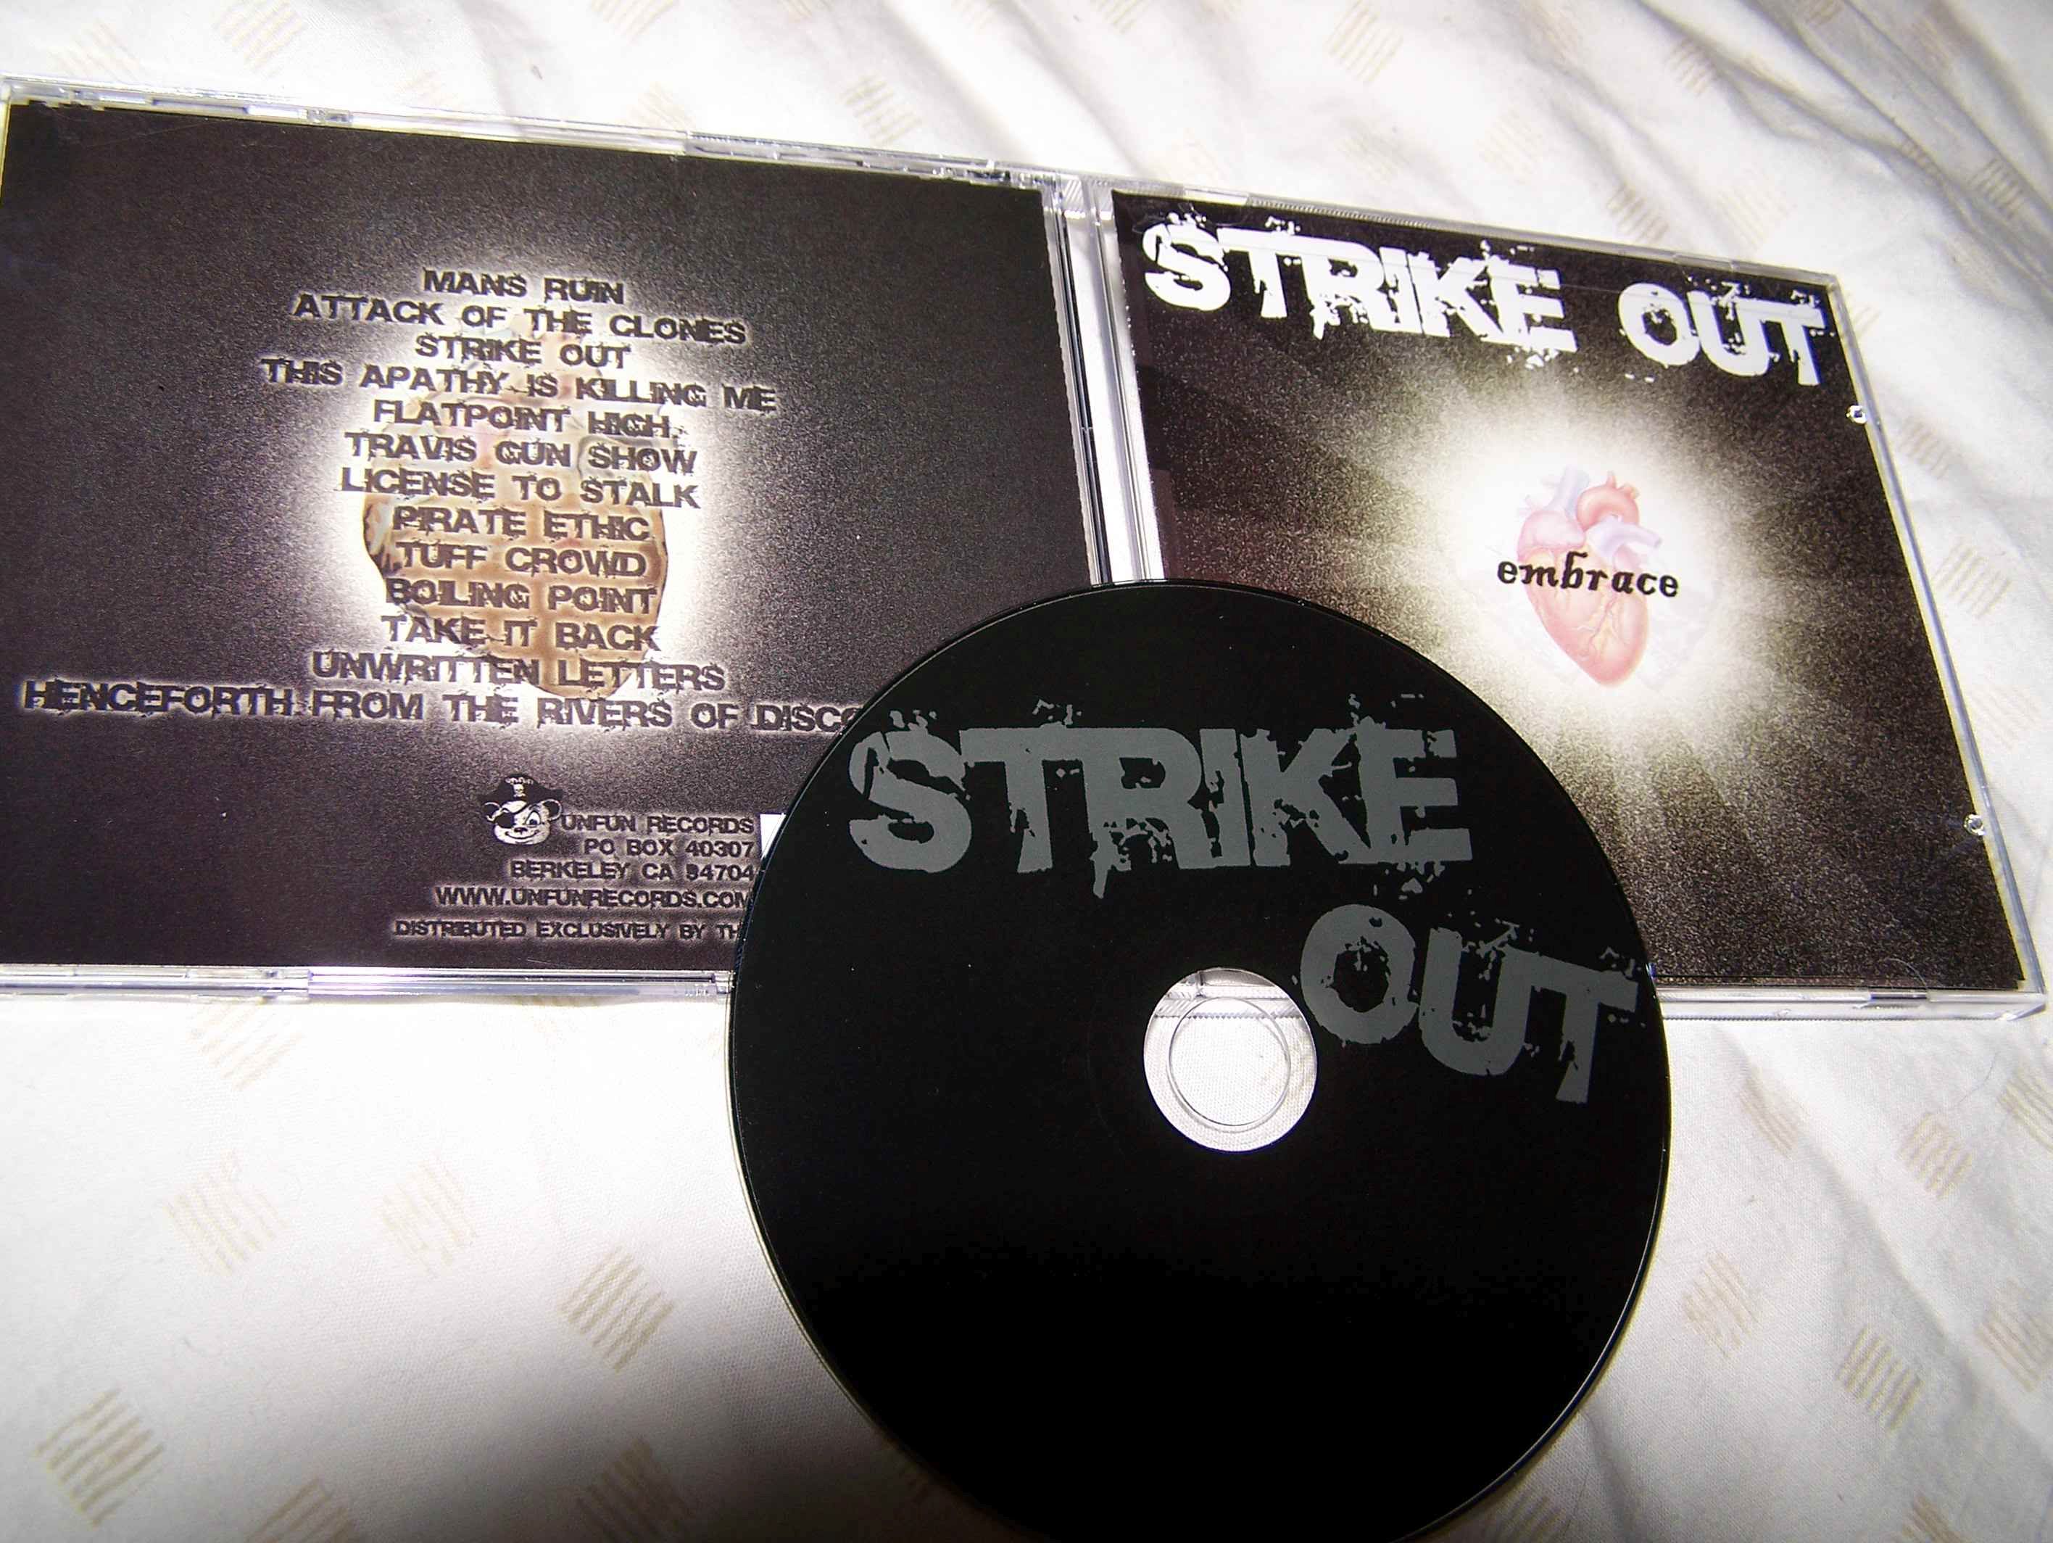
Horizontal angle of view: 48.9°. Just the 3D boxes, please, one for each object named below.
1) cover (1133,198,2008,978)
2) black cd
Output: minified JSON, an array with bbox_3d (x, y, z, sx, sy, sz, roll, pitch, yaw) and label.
[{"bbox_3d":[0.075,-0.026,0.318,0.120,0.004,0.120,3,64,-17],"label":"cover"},{"bbox_3d":[0.024,0.034,0.271,0.120,0.002,0.120,8,73,-15],"label":"black cd"}]

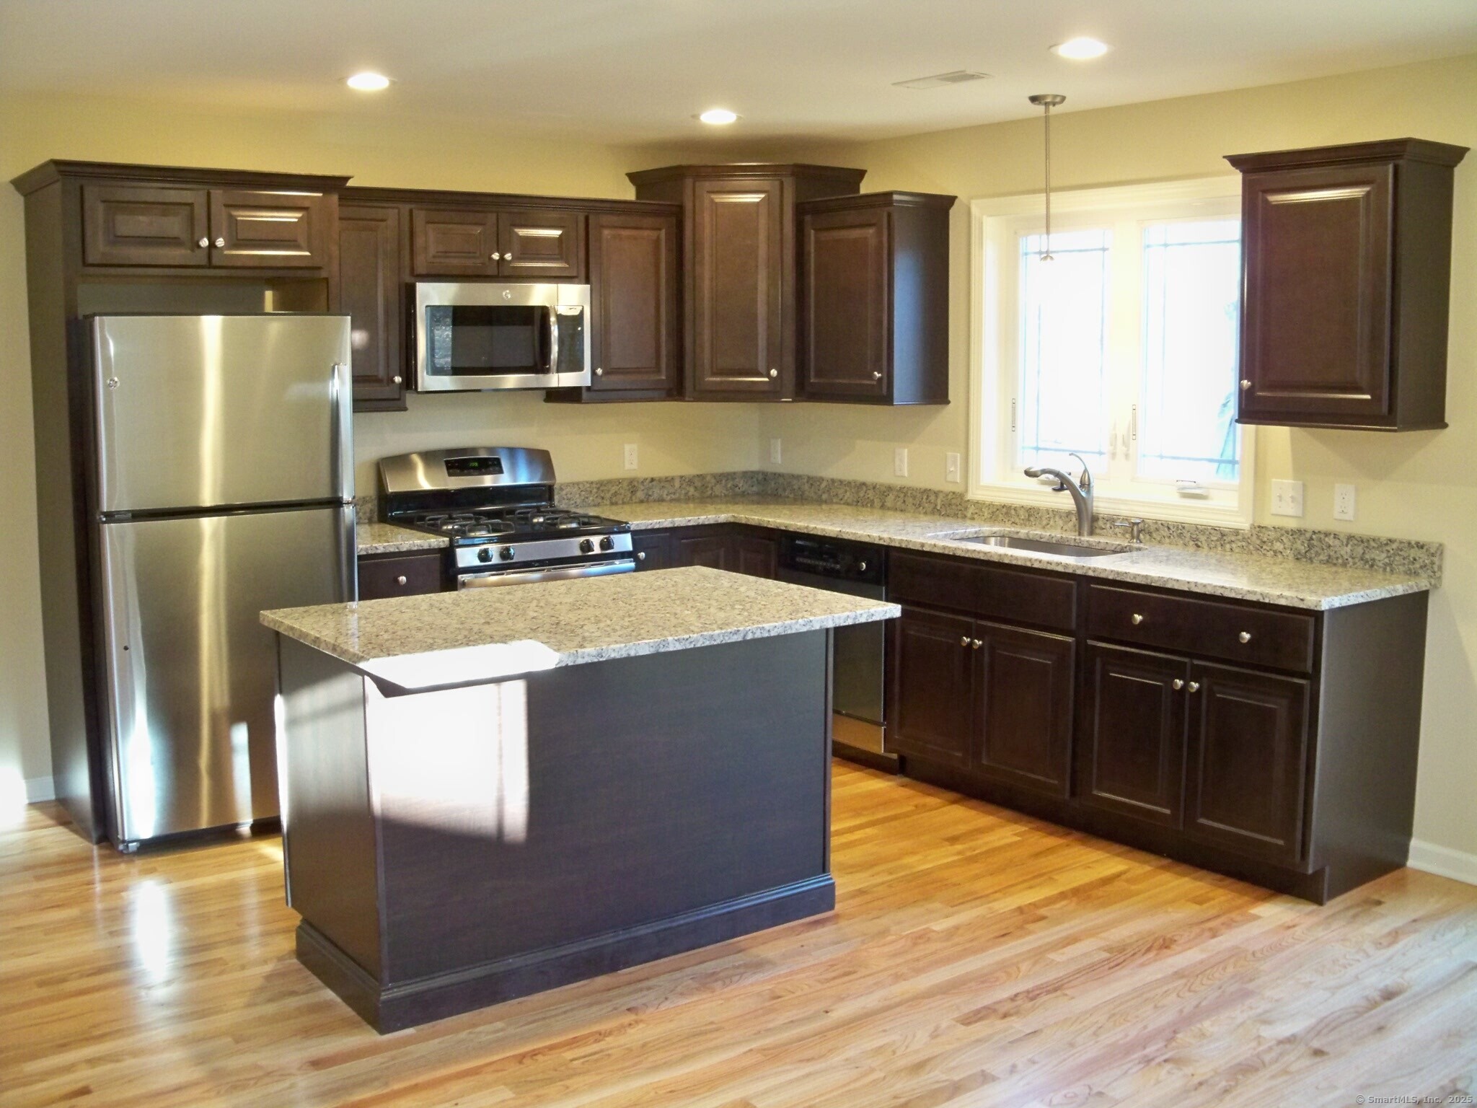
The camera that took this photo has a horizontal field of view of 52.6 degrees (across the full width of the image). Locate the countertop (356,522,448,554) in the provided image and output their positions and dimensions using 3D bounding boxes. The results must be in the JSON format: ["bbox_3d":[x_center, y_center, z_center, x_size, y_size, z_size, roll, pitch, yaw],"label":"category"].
[{"bbox_3d":[-1.362,-0.056,5.506,0.359,0.032,0.647,-6,10,-37],"label":"countertop"}]

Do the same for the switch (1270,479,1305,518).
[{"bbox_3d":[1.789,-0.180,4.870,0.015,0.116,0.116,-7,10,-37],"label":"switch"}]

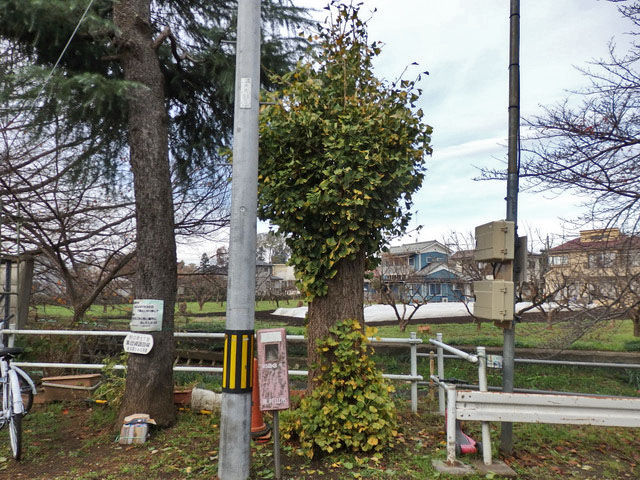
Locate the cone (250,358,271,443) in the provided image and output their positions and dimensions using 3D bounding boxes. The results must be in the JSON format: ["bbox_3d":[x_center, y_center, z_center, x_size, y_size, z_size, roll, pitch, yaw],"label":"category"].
[{"bbox_3d":[-0.605,1.430,4.200,0.370,0.740,0.370,1,-6,3],"label":"cone"}]

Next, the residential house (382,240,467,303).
[{"bbox_3d":[11.800,3.900,51.500,6.800,7.000,9.000,3,-6,-14],"label":"residential house"}]

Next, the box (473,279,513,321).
[{"bbox_3d":[1.599,0.557,4.273,0.190,0.330,0.410,3,-6,-2],"label":"box"}]

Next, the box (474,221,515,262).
[{"bbox_3d":[1.631,0.024,4.327,0.190,0.330,0.410,3,-6,-2],"label":"box"}]

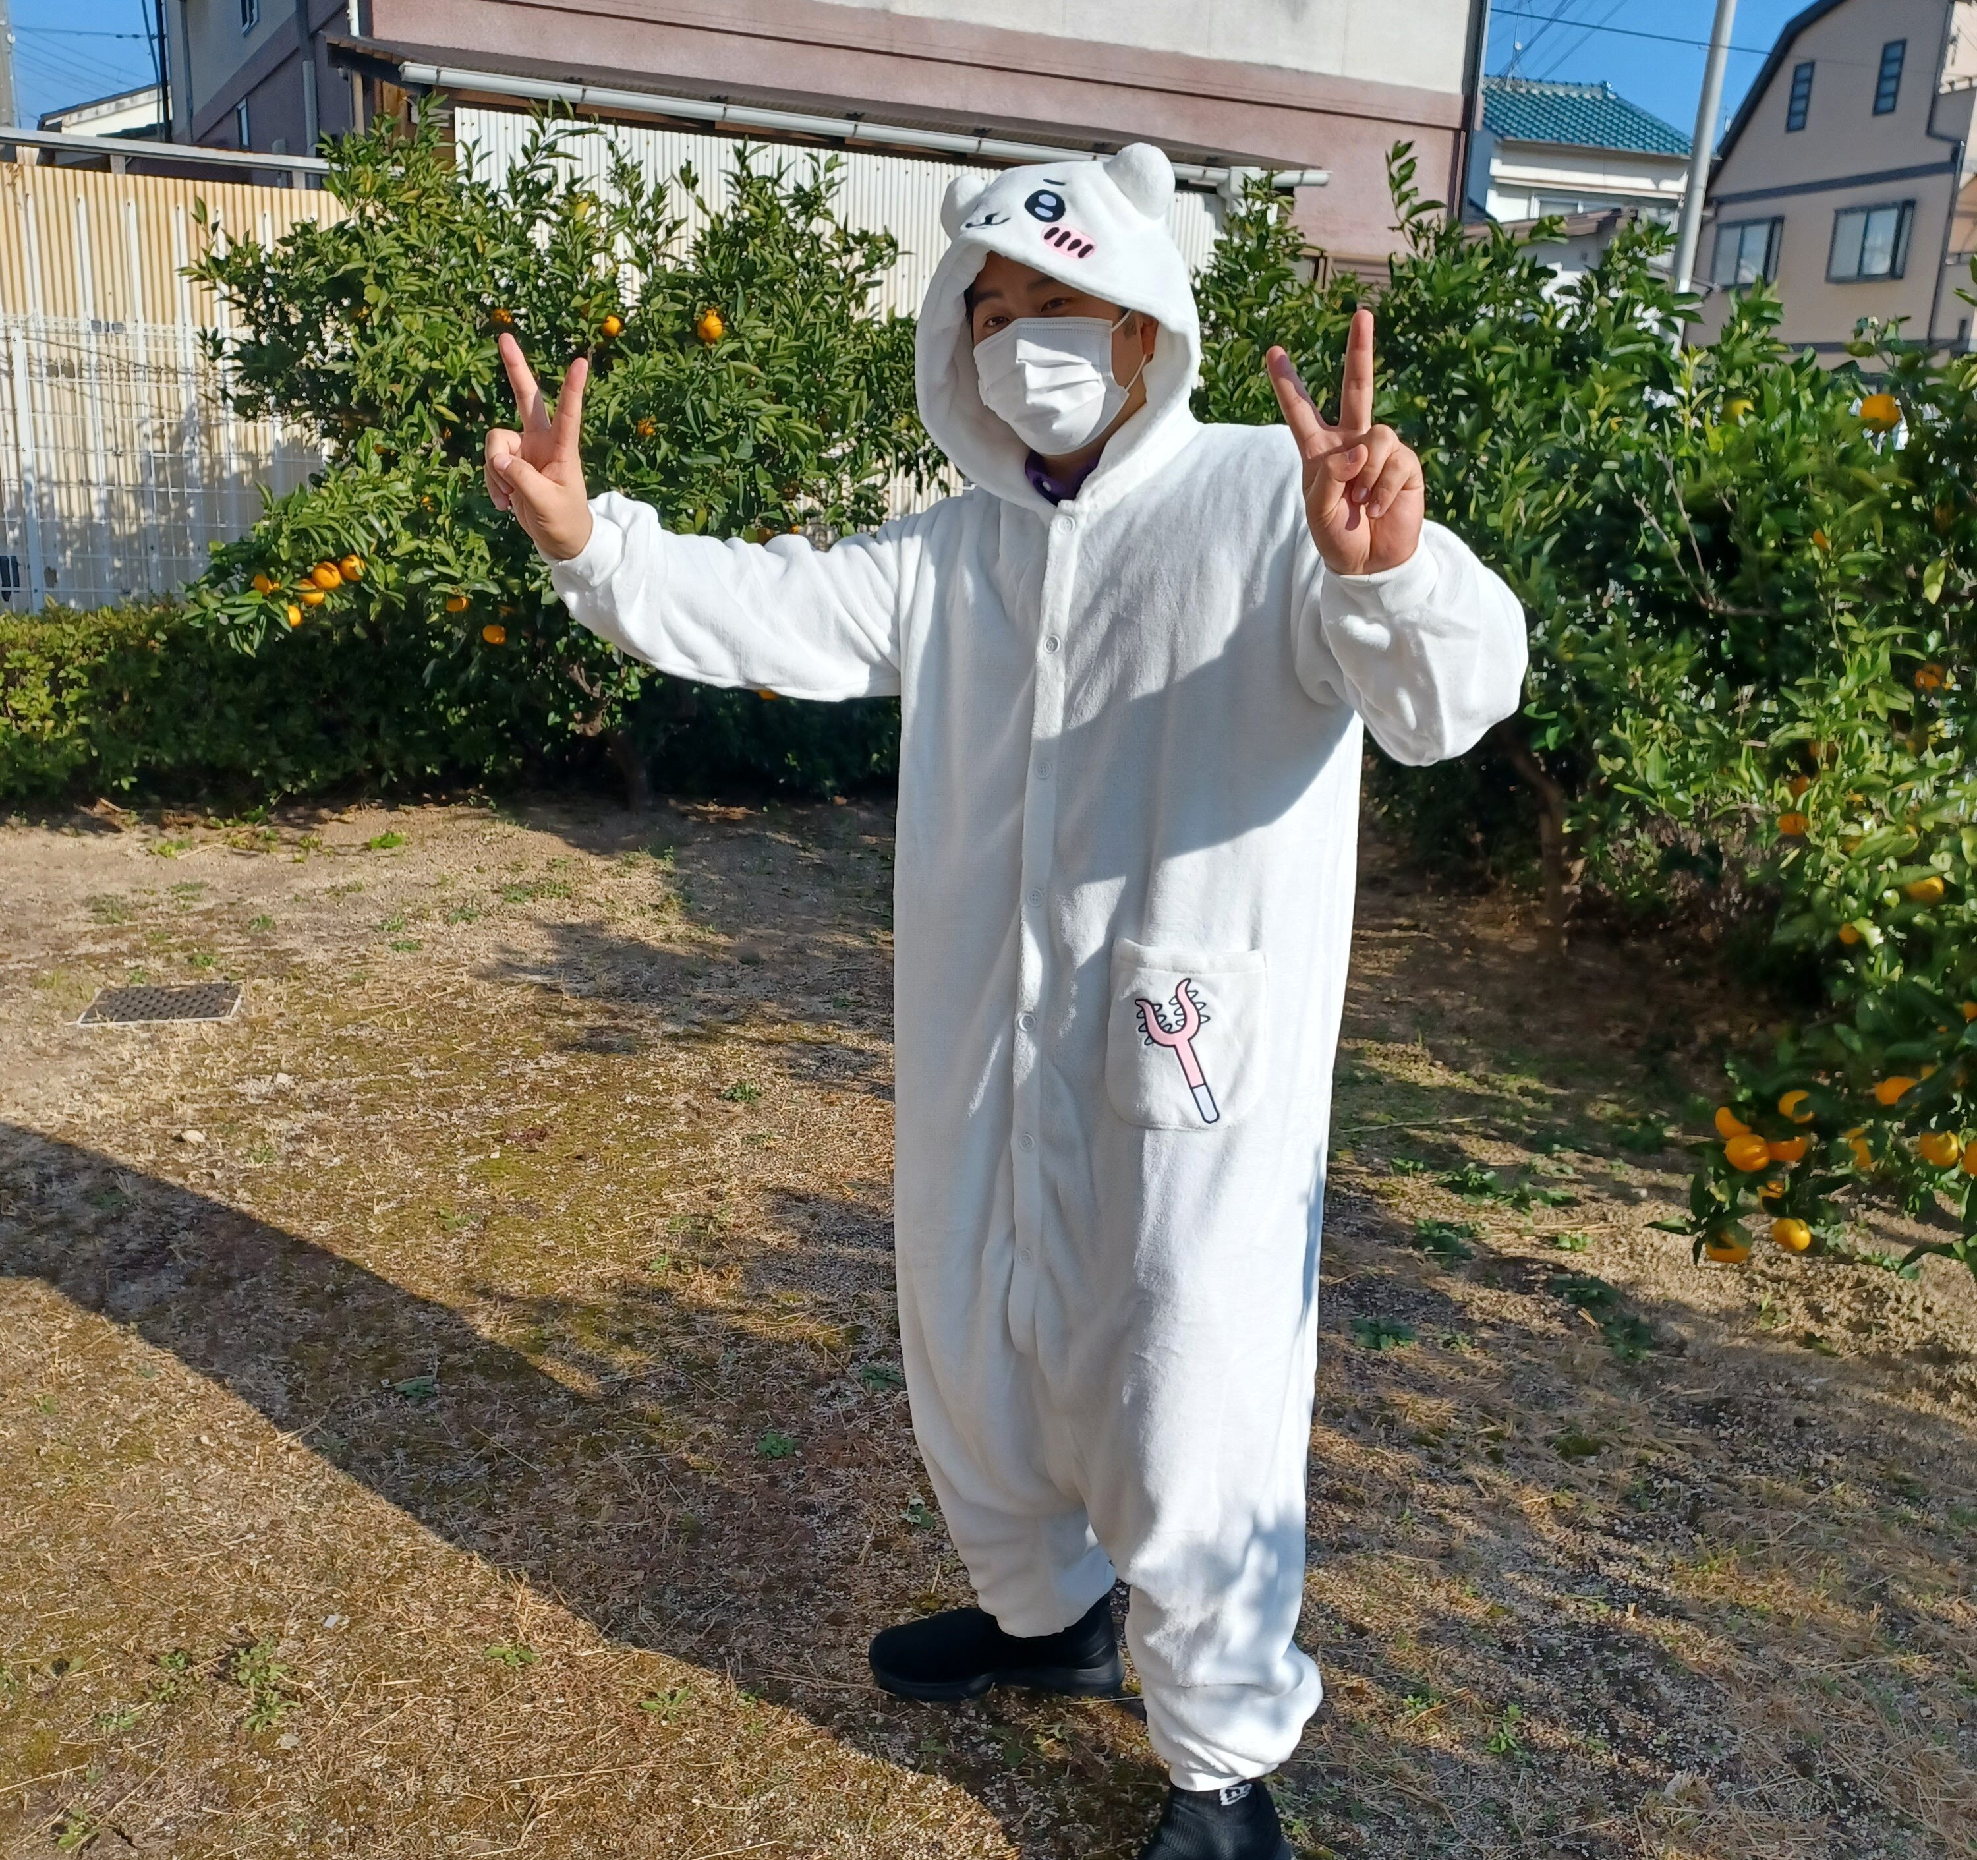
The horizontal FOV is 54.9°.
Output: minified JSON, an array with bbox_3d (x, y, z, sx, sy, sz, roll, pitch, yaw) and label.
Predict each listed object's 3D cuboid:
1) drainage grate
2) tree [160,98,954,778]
[{"bbox_3d":[-2.001,0.190,4.623,0.330,0.030,0.280,-2,16,-15],"label":"drainage grate"},{"bbox_3d":[-1.423,-1.550,6.544,2.585,2.328,2.300,3,16,0],"label":"tree"}]

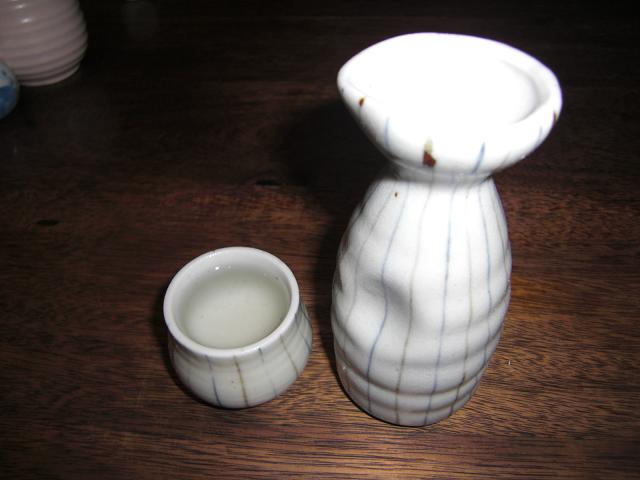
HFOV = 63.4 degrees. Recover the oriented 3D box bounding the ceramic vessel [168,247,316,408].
[{"bbox_3d":[-0.032,0.038,0.212,0.058,0.048,0.058,-1,48,1],"label":"ceramic vessel"}]

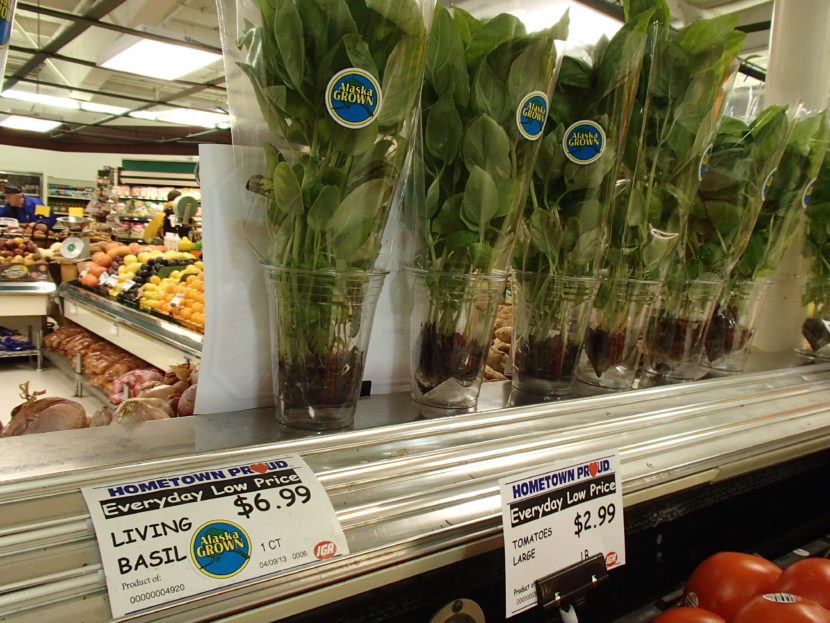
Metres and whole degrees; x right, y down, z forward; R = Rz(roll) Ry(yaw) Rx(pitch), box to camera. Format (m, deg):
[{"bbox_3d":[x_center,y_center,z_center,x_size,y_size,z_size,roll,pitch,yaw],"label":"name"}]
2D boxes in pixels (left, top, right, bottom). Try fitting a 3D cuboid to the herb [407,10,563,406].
[{"bbox_3d":[0.064,-0.089,0.607,0.130,0.345,0.130,3,5,0],"label":"herb"}]

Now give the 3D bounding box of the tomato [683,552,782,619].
[{"bbox_3d":[0.247,0.223,0.515,0.079,0.067,0.079,0,6,-30],"label":"tomato"}]

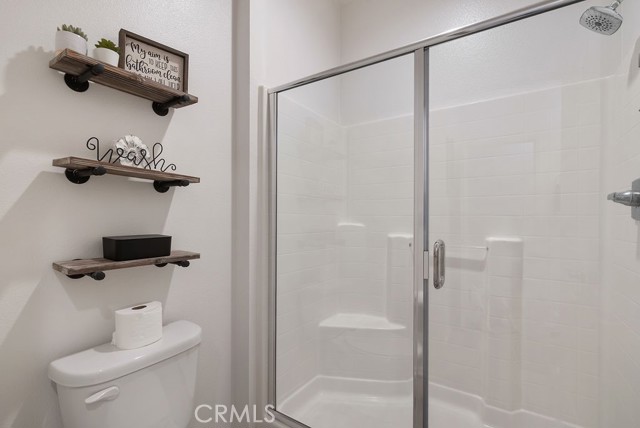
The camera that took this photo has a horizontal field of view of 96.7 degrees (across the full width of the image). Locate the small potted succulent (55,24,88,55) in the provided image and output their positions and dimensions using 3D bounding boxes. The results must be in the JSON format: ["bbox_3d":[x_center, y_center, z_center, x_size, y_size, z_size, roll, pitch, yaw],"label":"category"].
[{"bbox_3d":[-0.767,-0.531,0.880,0.074,0.114,0.074,0,0,34],"label":"small potted succulent"}]

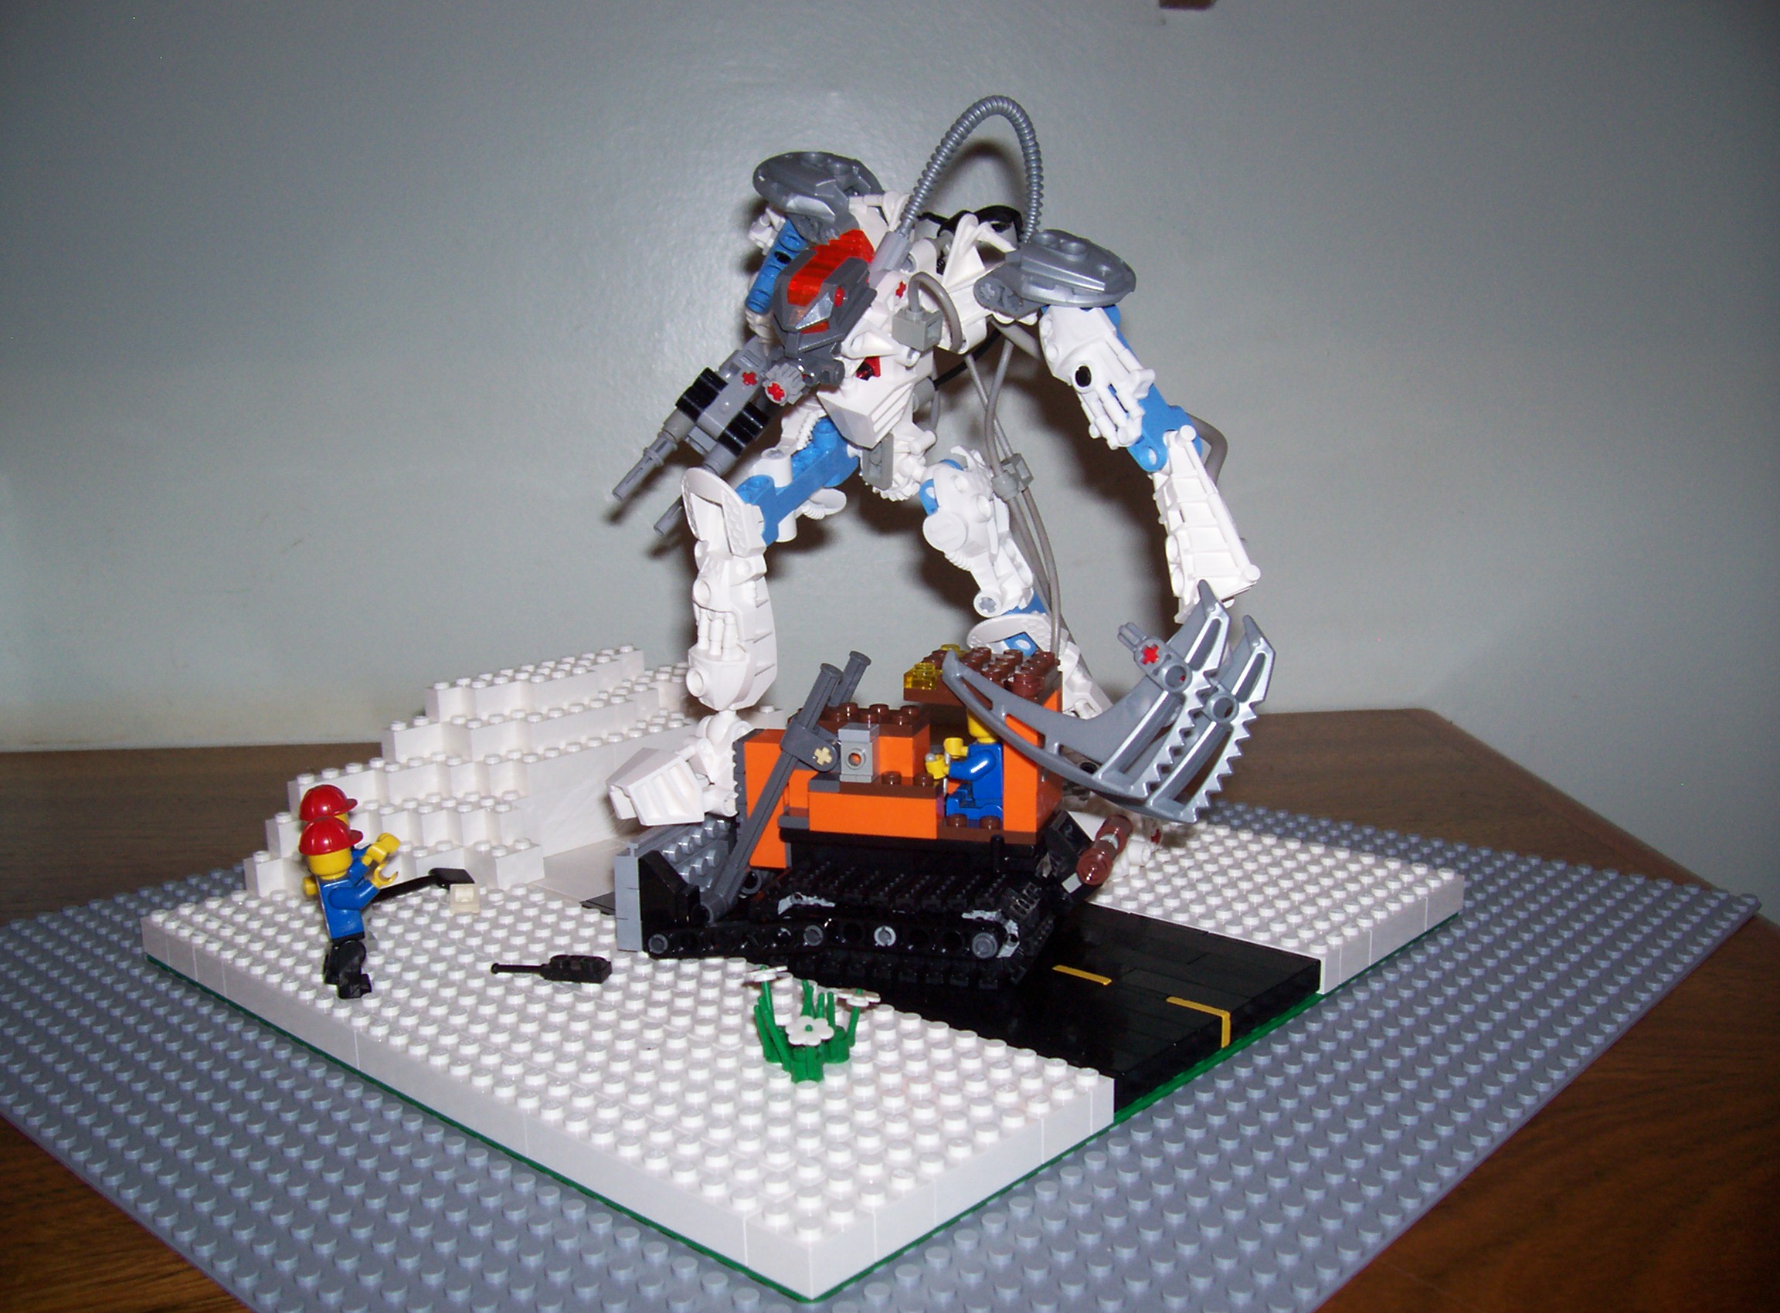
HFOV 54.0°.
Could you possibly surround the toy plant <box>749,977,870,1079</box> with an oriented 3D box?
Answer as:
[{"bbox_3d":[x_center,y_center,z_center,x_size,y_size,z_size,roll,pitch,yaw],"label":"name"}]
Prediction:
[{"bbox_3d":[-0.017,0.078,0.377,0.022,0.019,0.022,9,15,42],"label":"toy plant"}]

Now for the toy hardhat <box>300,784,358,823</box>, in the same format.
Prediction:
[{"bbox_3d":[-0.141,0.036,0.442,0.012,0.009,0.016,9,15,42],"label":"toy hardhat"}]

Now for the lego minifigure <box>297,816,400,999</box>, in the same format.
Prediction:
[{"bbox_3d":[-0.129,0.058,0.418,0.024,0.043,0.022,9,15,42],"label":"lego minifigure"}]

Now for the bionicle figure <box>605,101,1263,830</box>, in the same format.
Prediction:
[{"bbox_3d":[0.022,-0.042,0.472,0.130,0.214,0.196,-10,15,-38],"label":"bionicle figure"}]

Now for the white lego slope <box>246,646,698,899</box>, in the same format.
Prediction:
[{"bbox_3d":[-0.097,0.030,0.538,0.057,0.050,0.187,9,15,42],"label":"white lego slope"}]

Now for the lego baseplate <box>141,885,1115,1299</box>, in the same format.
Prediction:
[{"bbox_3d":[-0.078,0.084,0.419,0.256,0.011,0.088,9,15,42],"label":"lego baseplate"}]

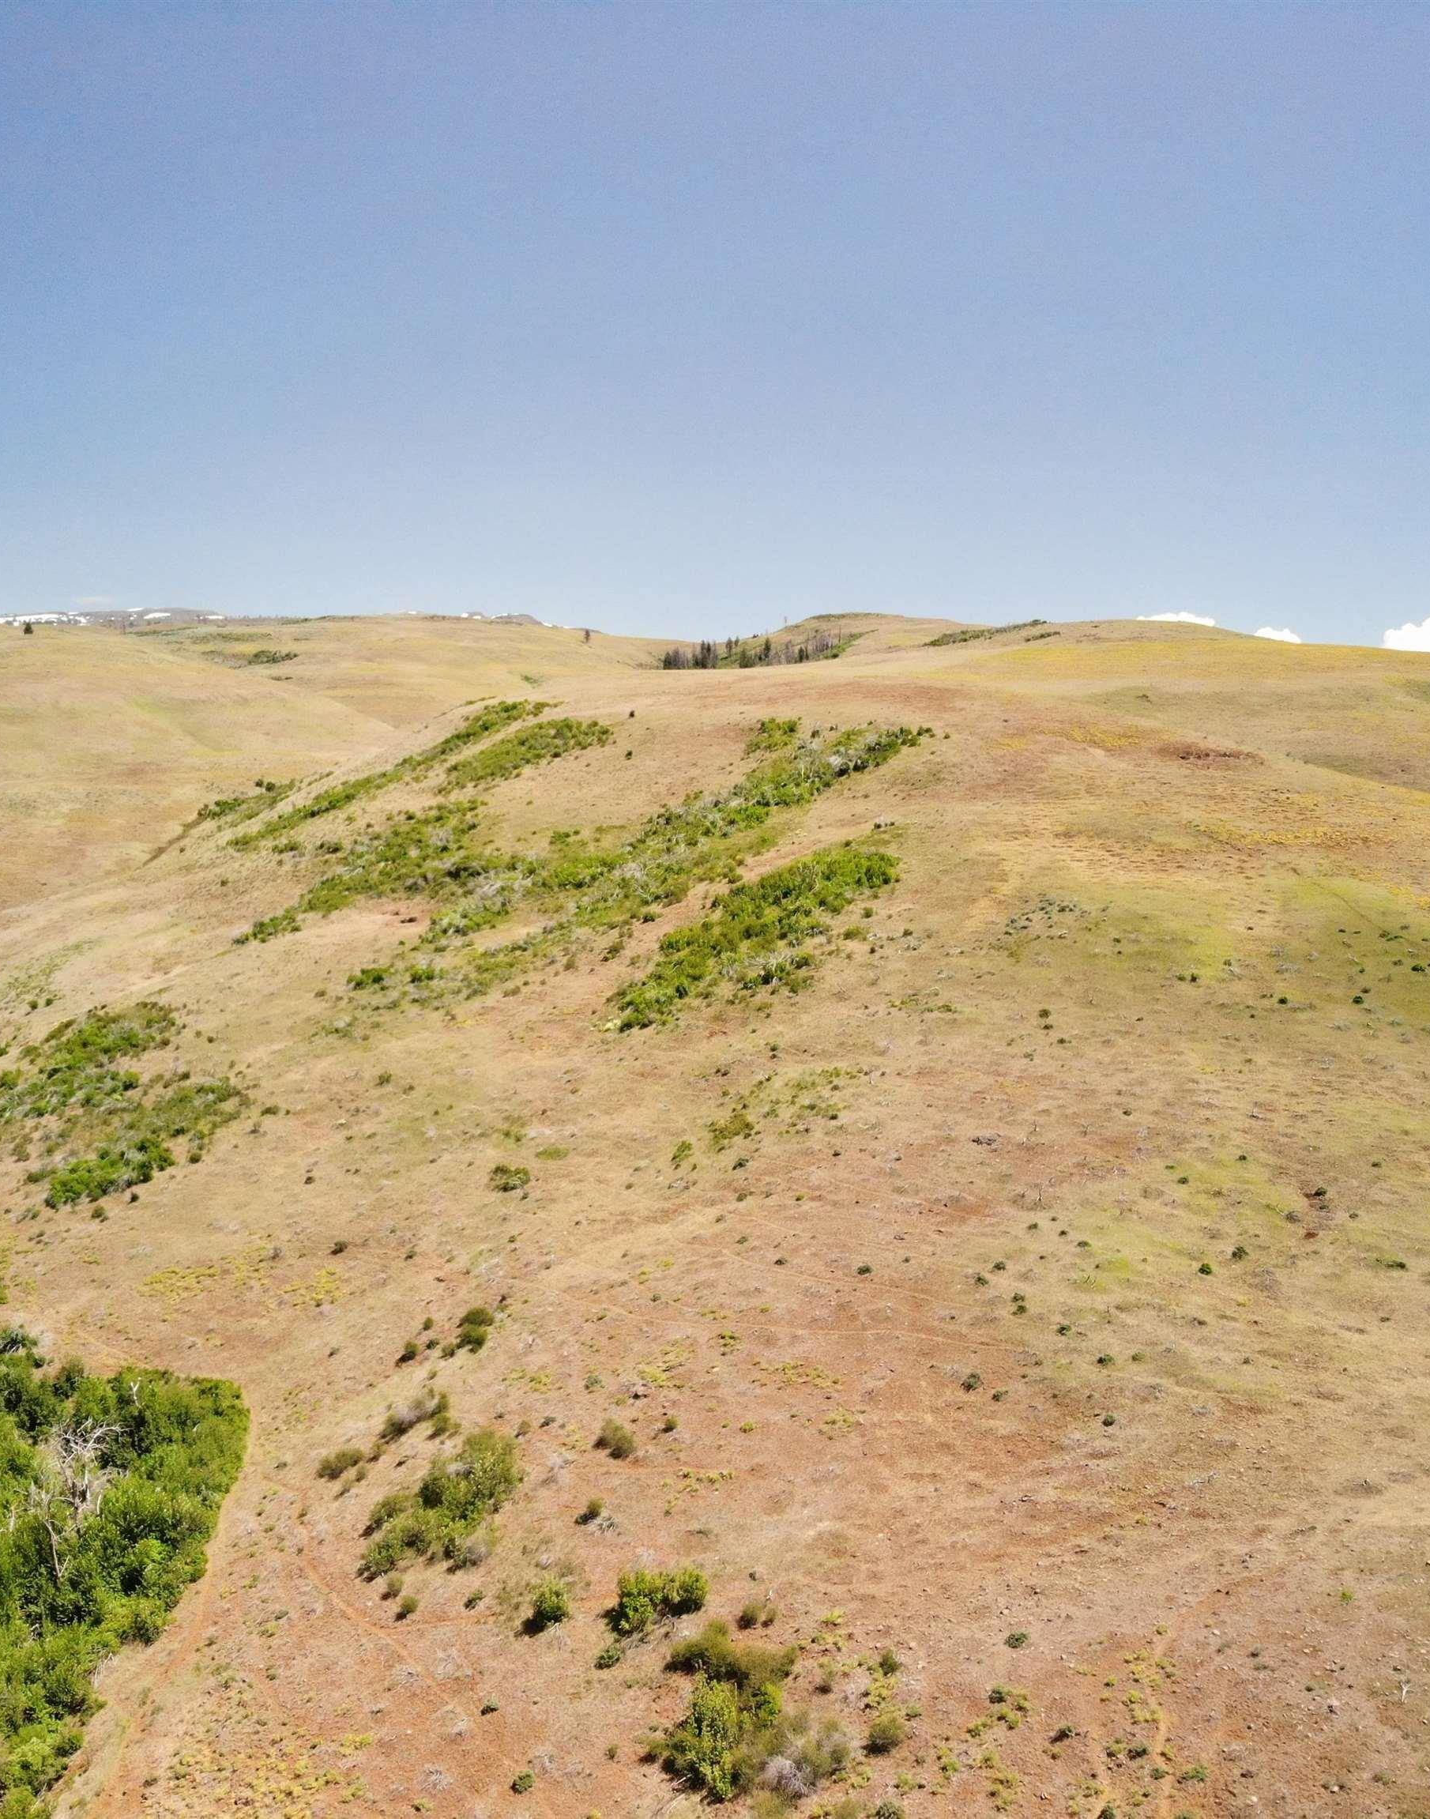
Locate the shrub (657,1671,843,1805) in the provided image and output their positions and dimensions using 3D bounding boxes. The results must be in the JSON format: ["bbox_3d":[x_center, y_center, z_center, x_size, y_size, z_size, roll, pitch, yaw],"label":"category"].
[{"bbox_3d":[1.280,27.700,56.580,6.310,2.500,4.040,0,8,0],"label":"shrub"}]

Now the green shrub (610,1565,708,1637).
[{"bbox_3d":[-2.120,26.650,64.920,3.730,1.800,2.420,0,8,0],"label":"green shrub"}]

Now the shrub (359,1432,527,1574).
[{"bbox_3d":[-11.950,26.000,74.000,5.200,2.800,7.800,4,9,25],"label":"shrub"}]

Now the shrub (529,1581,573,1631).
[{"bbox_3d":[-6.460,27.380,66.400,1.530,1.500,1.290,0,8,0],"label":"shrub"}]

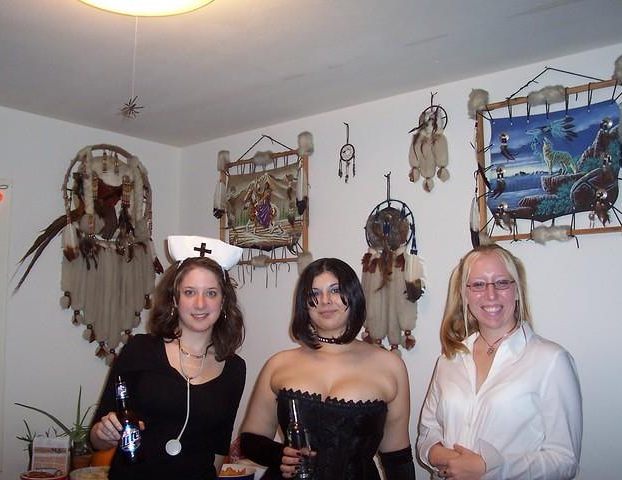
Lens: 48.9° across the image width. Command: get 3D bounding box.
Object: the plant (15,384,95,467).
[{"bbox_3d":[-0.810,0.623,2.170,0.250,0.300,0.200,2,-6,-20],"label":"plant"}]

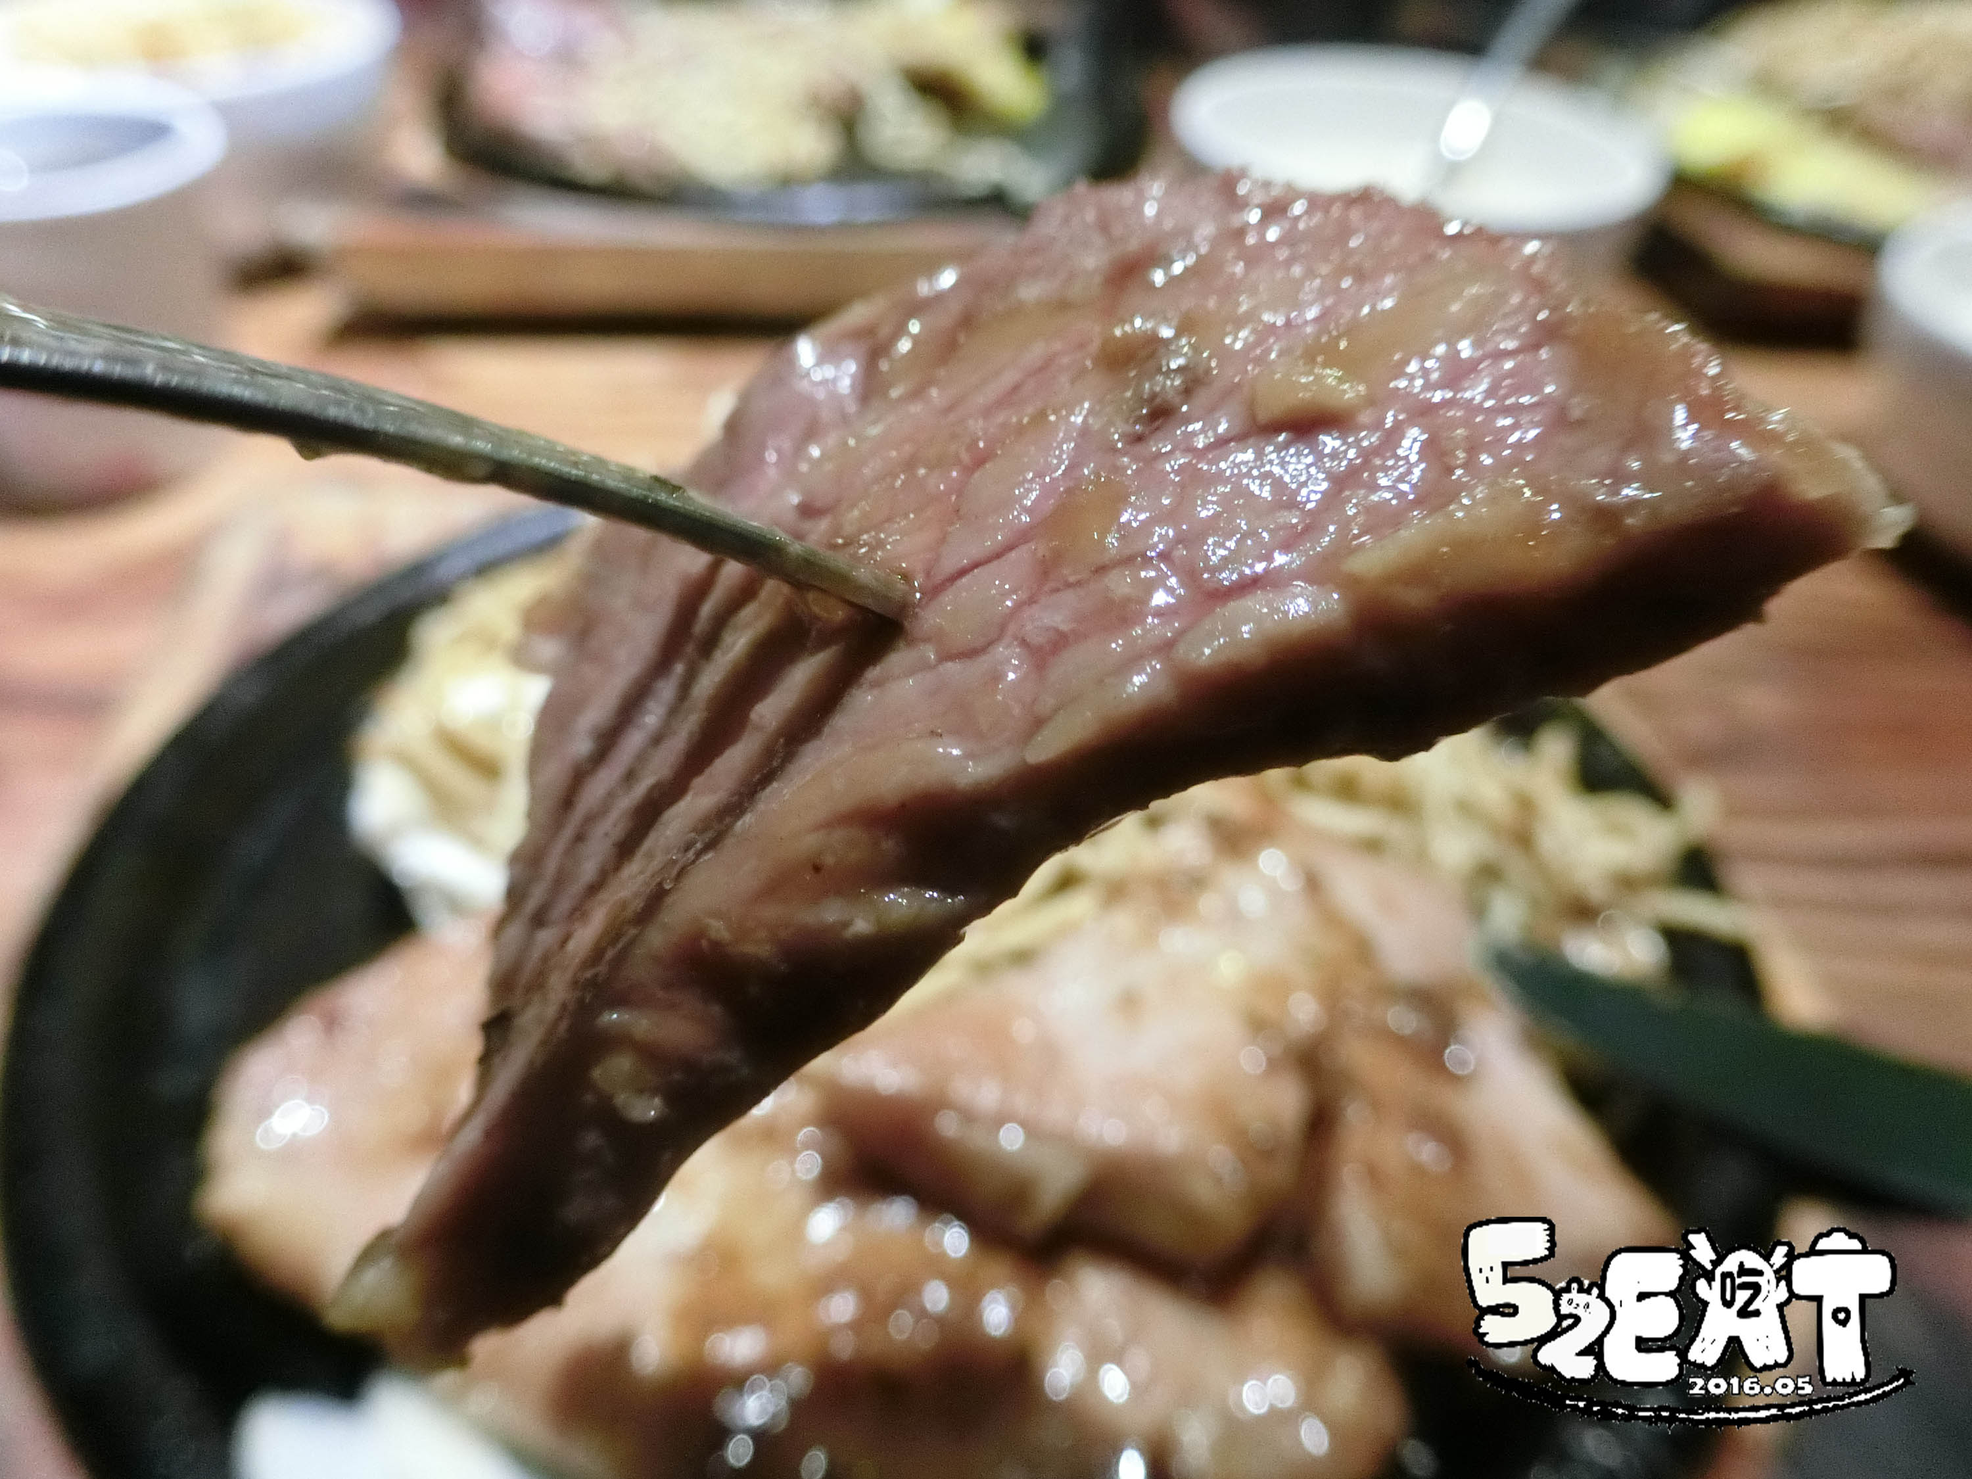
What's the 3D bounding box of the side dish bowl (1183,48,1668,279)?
[{"bbox_3d":[0.101,-0.122,0.364,0.119,0.067,0.119,3,43,0],"label":"side dish bowl"}]

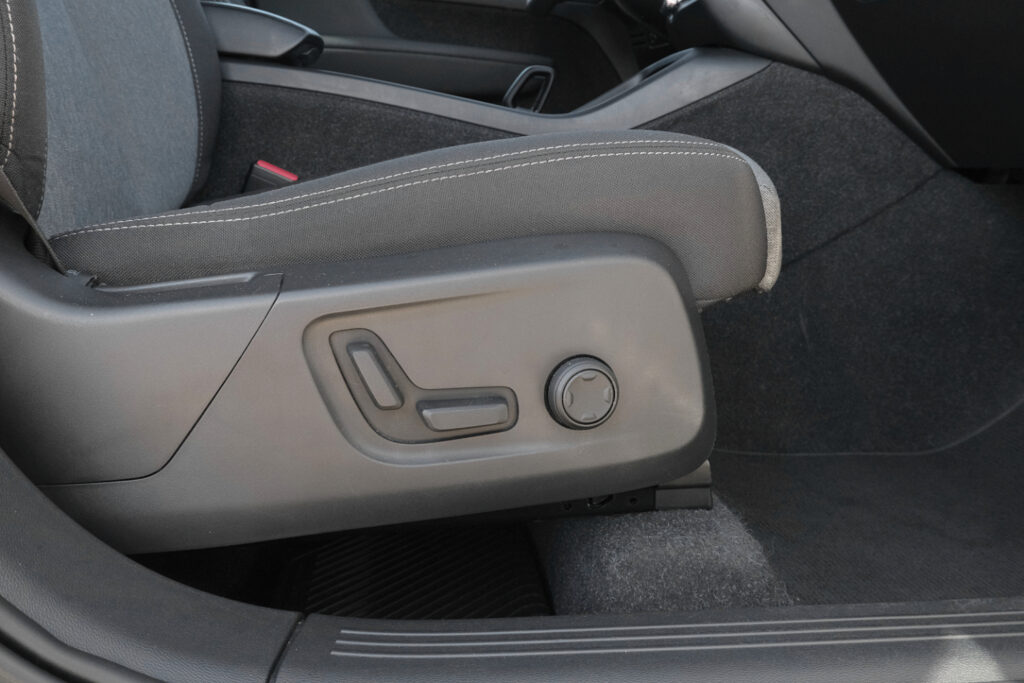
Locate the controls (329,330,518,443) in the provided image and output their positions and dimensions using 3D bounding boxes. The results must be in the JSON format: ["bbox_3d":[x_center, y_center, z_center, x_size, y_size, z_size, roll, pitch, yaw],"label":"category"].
[{"bbox_3d":[-0.057,0.029,0.565,0.119,0.068,0.019,-4,17,-4],"label":"controls"}]

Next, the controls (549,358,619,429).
[{"bbox_3d":[0.046,0.033,0.570,0.043,0.043,0.020,-4,17,-11],"label":"controls"}]

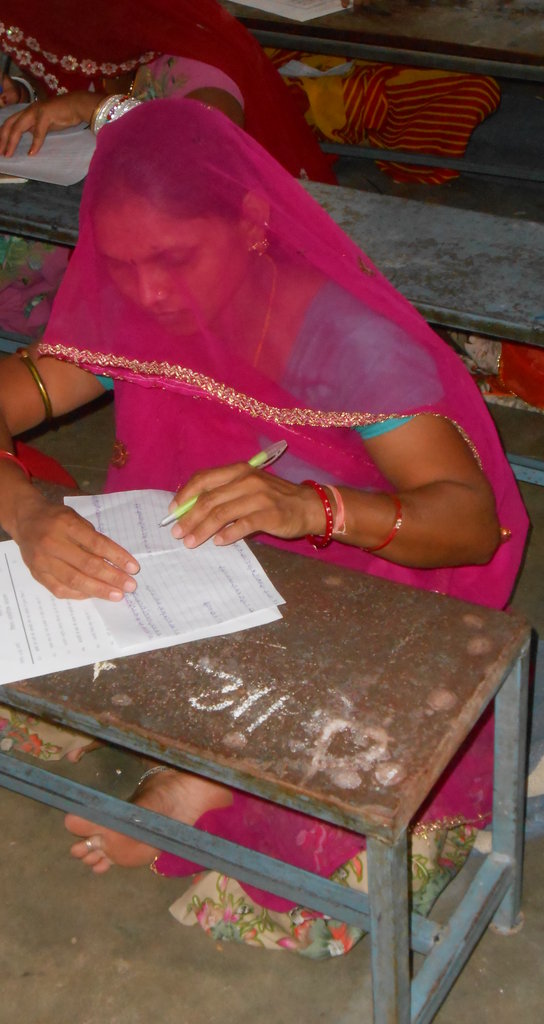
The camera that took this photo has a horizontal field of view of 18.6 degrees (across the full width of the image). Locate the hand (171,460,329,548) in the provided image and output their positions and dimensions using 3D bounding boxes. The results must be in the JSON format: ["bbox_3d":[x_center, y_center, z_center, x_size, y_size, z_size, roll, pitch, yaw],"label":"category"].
[{"bbox_3d":[-0.024,-0.006,1.582,0.140,0.060,0.084,-12,47,9],"label":"hand"}]

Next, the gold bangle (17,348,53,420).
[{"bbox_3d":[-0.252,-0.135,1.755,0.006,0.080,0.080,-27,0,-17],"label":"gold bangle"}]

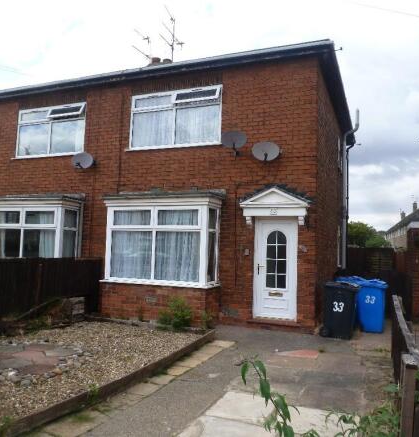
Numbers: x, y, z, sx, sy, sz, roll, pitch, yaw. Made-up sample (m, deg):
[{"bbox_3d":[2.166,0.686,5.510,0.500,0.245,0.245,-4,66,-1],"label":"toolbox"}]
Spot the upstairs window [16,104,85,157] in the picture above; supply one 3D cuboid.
[{"bbox_3d":[-4.026,-2.205,10.162,2.196,1.262,0.160,0,-3,22],"label":"upstairs window"}]

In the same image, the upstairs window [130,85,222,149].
[{"bbox_3d":[-0.781,-2.186,8.845,2.228,1.262,0.160,0,-3,22],"label":"upstairs window"}]

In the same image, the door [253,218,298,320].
[{"bbox_3d":[1.297,0.984,7.908,0.852,2.012,0.100,0,-3,22],"label":"door"}]

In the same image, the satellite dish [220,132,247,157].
[{"bbox_3d":[0.485,-1.481,8.005,0.490,0.450,0.380,1,-3,7],"label":"satellite dish"}]

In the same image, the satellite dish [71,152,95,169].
[{"bbox_3d":[-2.938,-1.341,9.384,0.500,0.380,0.340,1,-3,7],"label":"satellite dish"}]

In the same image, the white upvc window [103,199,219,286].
[{"bbox_3d":[-1.004,0.533,8.443,2.346,1.644,0.670,0,-3,22],"label":"white upvc window"}]

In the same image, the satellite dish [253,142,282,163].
[{"bbox_3d":[1.092,-1.265,7.745,0.530,0.380,0.360,1,-3,7],"label":"satellite dish"}]

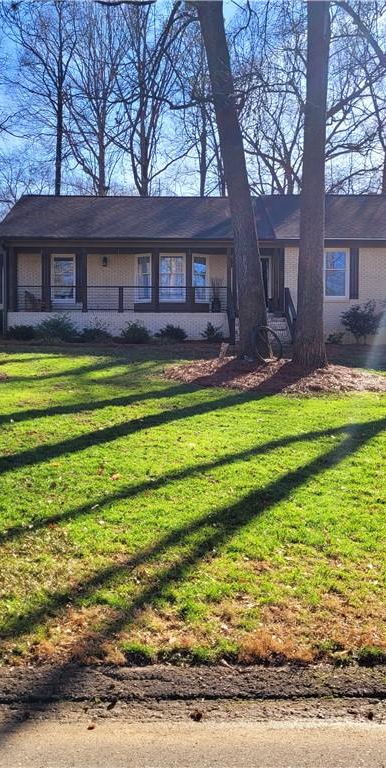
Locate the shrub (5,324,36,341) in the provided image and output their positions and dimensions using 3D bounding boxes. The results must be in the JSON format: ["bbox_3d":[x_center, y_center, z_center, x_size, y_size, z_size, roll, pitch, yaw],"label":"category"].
[{"bbox_3d":[-5.865,-1.751,26.149,0.988,0.516,0.850,0,3,0],"label":"shrub"}]

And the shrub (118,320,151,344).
[{"bbox_3d":[-1.977,-1.747,26.098,1.100,0.787,1.000,0,3,0],"label":"shrub"}]

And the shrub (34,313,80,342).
[{"bbox_3d":[-4.622,-1.913,26.041,1.525,0.990,1.250,0,3,0],"label":"shrub"}]

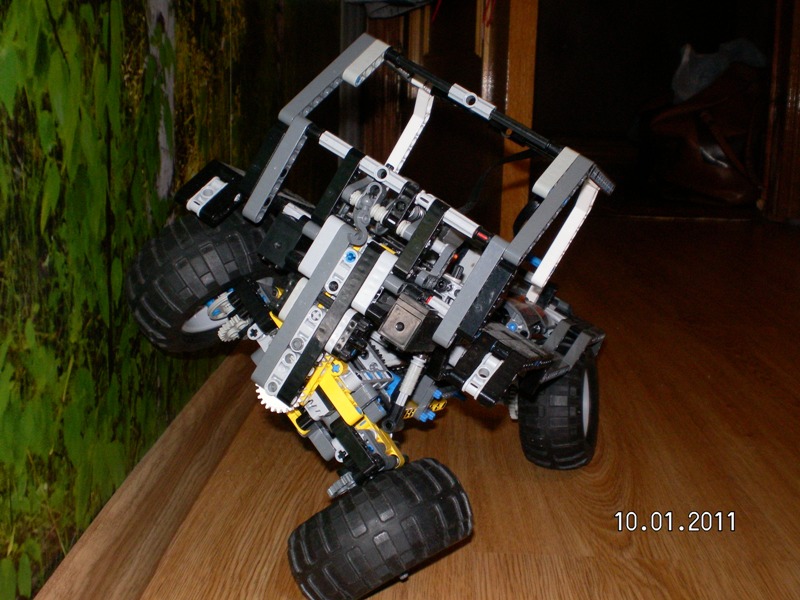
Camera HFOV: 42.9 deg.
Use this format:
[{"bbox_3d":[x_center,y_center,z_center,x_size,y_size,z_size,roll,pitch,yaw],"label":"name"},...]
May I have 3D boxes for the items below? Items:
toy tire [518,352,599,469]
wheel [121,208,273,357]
[{"bbox_3d":[0.114,0.073,0.720,0.044,0.095,0.095,0,10,19],"label":"toy tire"},{"bbox_3d":[-0.094,-0.011,0.535,0.095,0.044,0.095,-39,-20,28],"label":"wheel"}]

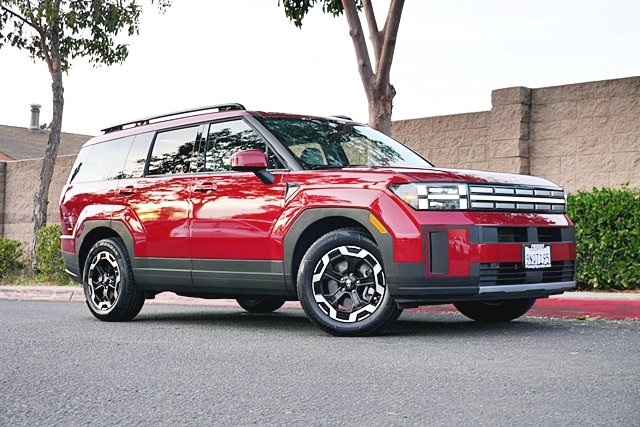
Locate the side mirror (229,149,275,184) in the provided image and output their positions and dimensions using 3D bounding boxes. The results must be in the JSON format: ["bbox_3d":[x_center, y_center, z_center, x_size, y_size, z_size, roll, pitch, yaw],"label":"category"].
[{"bbox_3d":[-0.480,-0.341,6.997,0.180,0.250,0.270,-3,-3,44],"label":"side mirror"}]

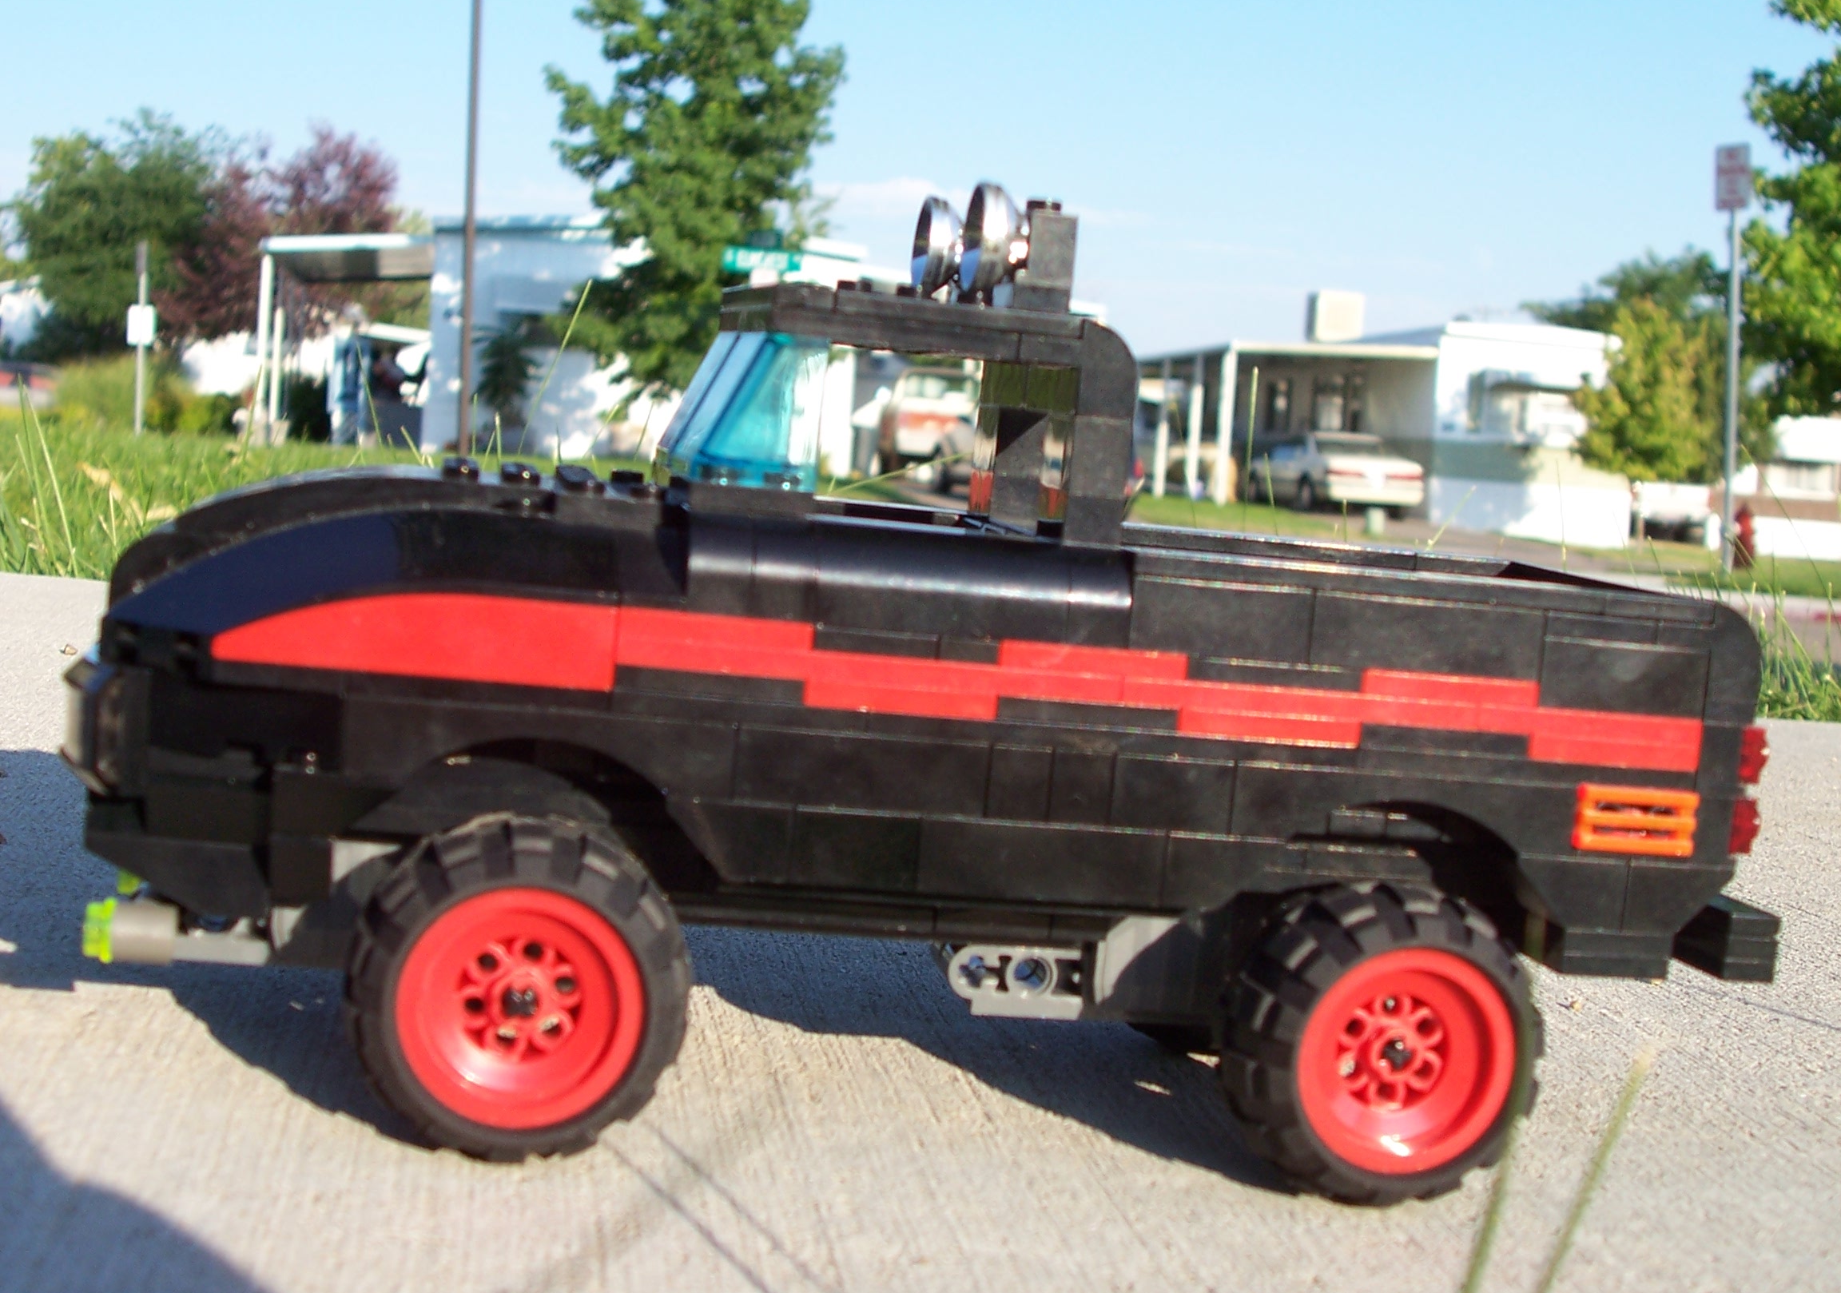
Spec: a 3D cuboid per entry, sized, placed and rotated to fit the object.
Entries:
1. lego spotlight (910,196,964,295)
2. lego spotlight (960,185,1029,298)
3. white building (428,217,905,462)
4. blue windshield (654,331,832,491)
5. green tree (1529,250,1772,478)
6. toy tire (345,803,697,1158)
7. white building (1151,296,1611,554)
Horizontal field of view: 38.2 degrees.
[{"bbox_3d":[0.004,-0.056,0.371,0.007,0.015,0.015,5,6,-12],"label":"lego spotlight"},{"bbox_3d":[0.010,-0.053,0.346,0.007,0.015,0.015,5,6,-12],"label":"lego spotlight"},{"bbox_3d":[-4.513,-4.948,43.939,6.600,3.600,10.000,2,5,-8],"label":"white building"},{"bbox_3d":[-0.025,-0.032,0.353,0.016,0.019,0.048,5,6,-12],"label":"blue windshield"},{"bbox_3d":[12.626,-4.540,46.000,4.200,4.700,4.000,3,5,0],"label":"green tree"},{"bbox_3d":[-0.051,0.043,0.338,0.042,0.042,0.024,5,6,-12],"label":"toy tire"},{"bbox_3d":[8.685,-4.452,52.975,7.200,3.700,12.000,3,5,-2],"label":"white building"}]

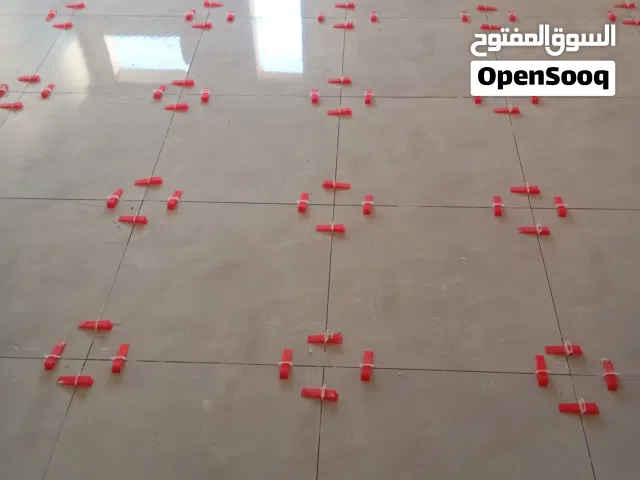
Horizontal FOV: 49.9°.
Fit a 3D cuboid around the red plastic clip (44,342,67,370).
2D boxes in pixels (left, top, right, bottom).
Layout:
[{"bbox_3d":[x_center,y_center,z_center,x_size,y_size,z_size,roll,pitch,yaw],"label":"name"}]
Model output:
[{"bbox_3d":[-0.670,0.288,1.743,0.019,0.020,0.086,5,45,7],"label":"red plastic clip"}]

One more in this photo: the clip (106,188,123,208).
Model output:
[{"bbox_3d":[-0.642,-0.135,2.155,0.022,0.021,0.087,3,45,5],"label":"clip"}]

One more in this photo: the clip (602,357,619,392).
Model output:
[{"bbox_3d":[0.699,0.321,1.658,0.022,0.021,0.087,4,45,5],"label":"clip"}]

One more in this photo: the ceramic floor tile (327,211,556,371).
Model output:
[{"bbox_3d":[0.327,0.113,1.902,0.600,0.010,0.600,1,45,3],"label":"ceramic floor tile"}]

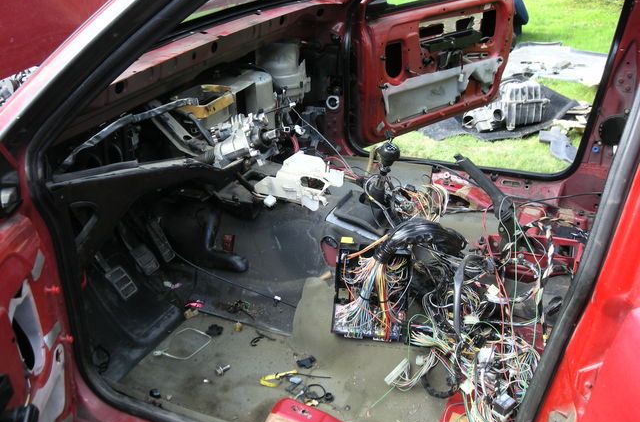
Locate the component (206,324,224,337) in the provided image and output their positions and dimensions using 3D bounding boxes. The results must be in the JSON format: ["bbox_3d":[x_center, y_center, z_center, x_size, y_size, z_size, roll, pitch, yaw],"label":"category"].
[{"bbox_3d":[-0.249,0.285,1.544,0.042,0.015,0.038,-6,27,-9],"label":"component"}]

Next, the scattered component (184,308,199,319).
[{"bbox_3d":[-0.325,0.261,1.641,0.022,0.018,0.041,22,34,40],"label":"scattered component"}]

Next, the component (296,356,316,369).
[{"bbox_3d":[-0.030,0.341,1.463,0.034,0.014,0.044,13,29,27],"label":"component"}]

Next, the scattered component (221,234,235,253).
[{"bbox_3d":[-0.256,0.090,1.790,0.036,0.050,0.022,-2,27,0],"label":"scattered component"}]

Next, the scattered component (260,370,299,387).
[{"bbox_3d":[-0.086,0.368,1.410,0.085,0.012,0.039,-8,26,-15],"label":"scattered component"}]

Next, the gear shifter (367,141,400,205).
[{"bbox_3d":[0.157,-0.093,1.602,0.060,0.158,0.056,6,29,-3],"label":"gear shifter"}]

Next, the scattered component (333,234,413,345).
[{"bbox_3d":[0.130,0.190,1.559,0.180,0.225,0.085,5,-6,13],"label":"scattered component"}]

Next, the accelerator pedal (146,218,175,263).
[{"bbox_3d":[-0.411,0.076,1.670,0.025,0.108,0.040,-13,18,33],"label":"accelerator pedal"}]

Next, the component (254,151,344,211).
[{"bbox_3d":[-0.048,-0.079,1.660,0.200,0.085,0.150,5,27,13],"label":"component"}]

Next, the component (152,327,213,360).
[{"bbox_3d":[-0.321,0.316,1.530,0.087,0.012,0.121,12,28,26],"label":"component"}]

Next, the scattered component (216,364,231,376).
[{"bbox_3d":[-0.212,0.347,1.419,0.034,0.018,0.019,-19,32,-31],"label":"scattered component"}]

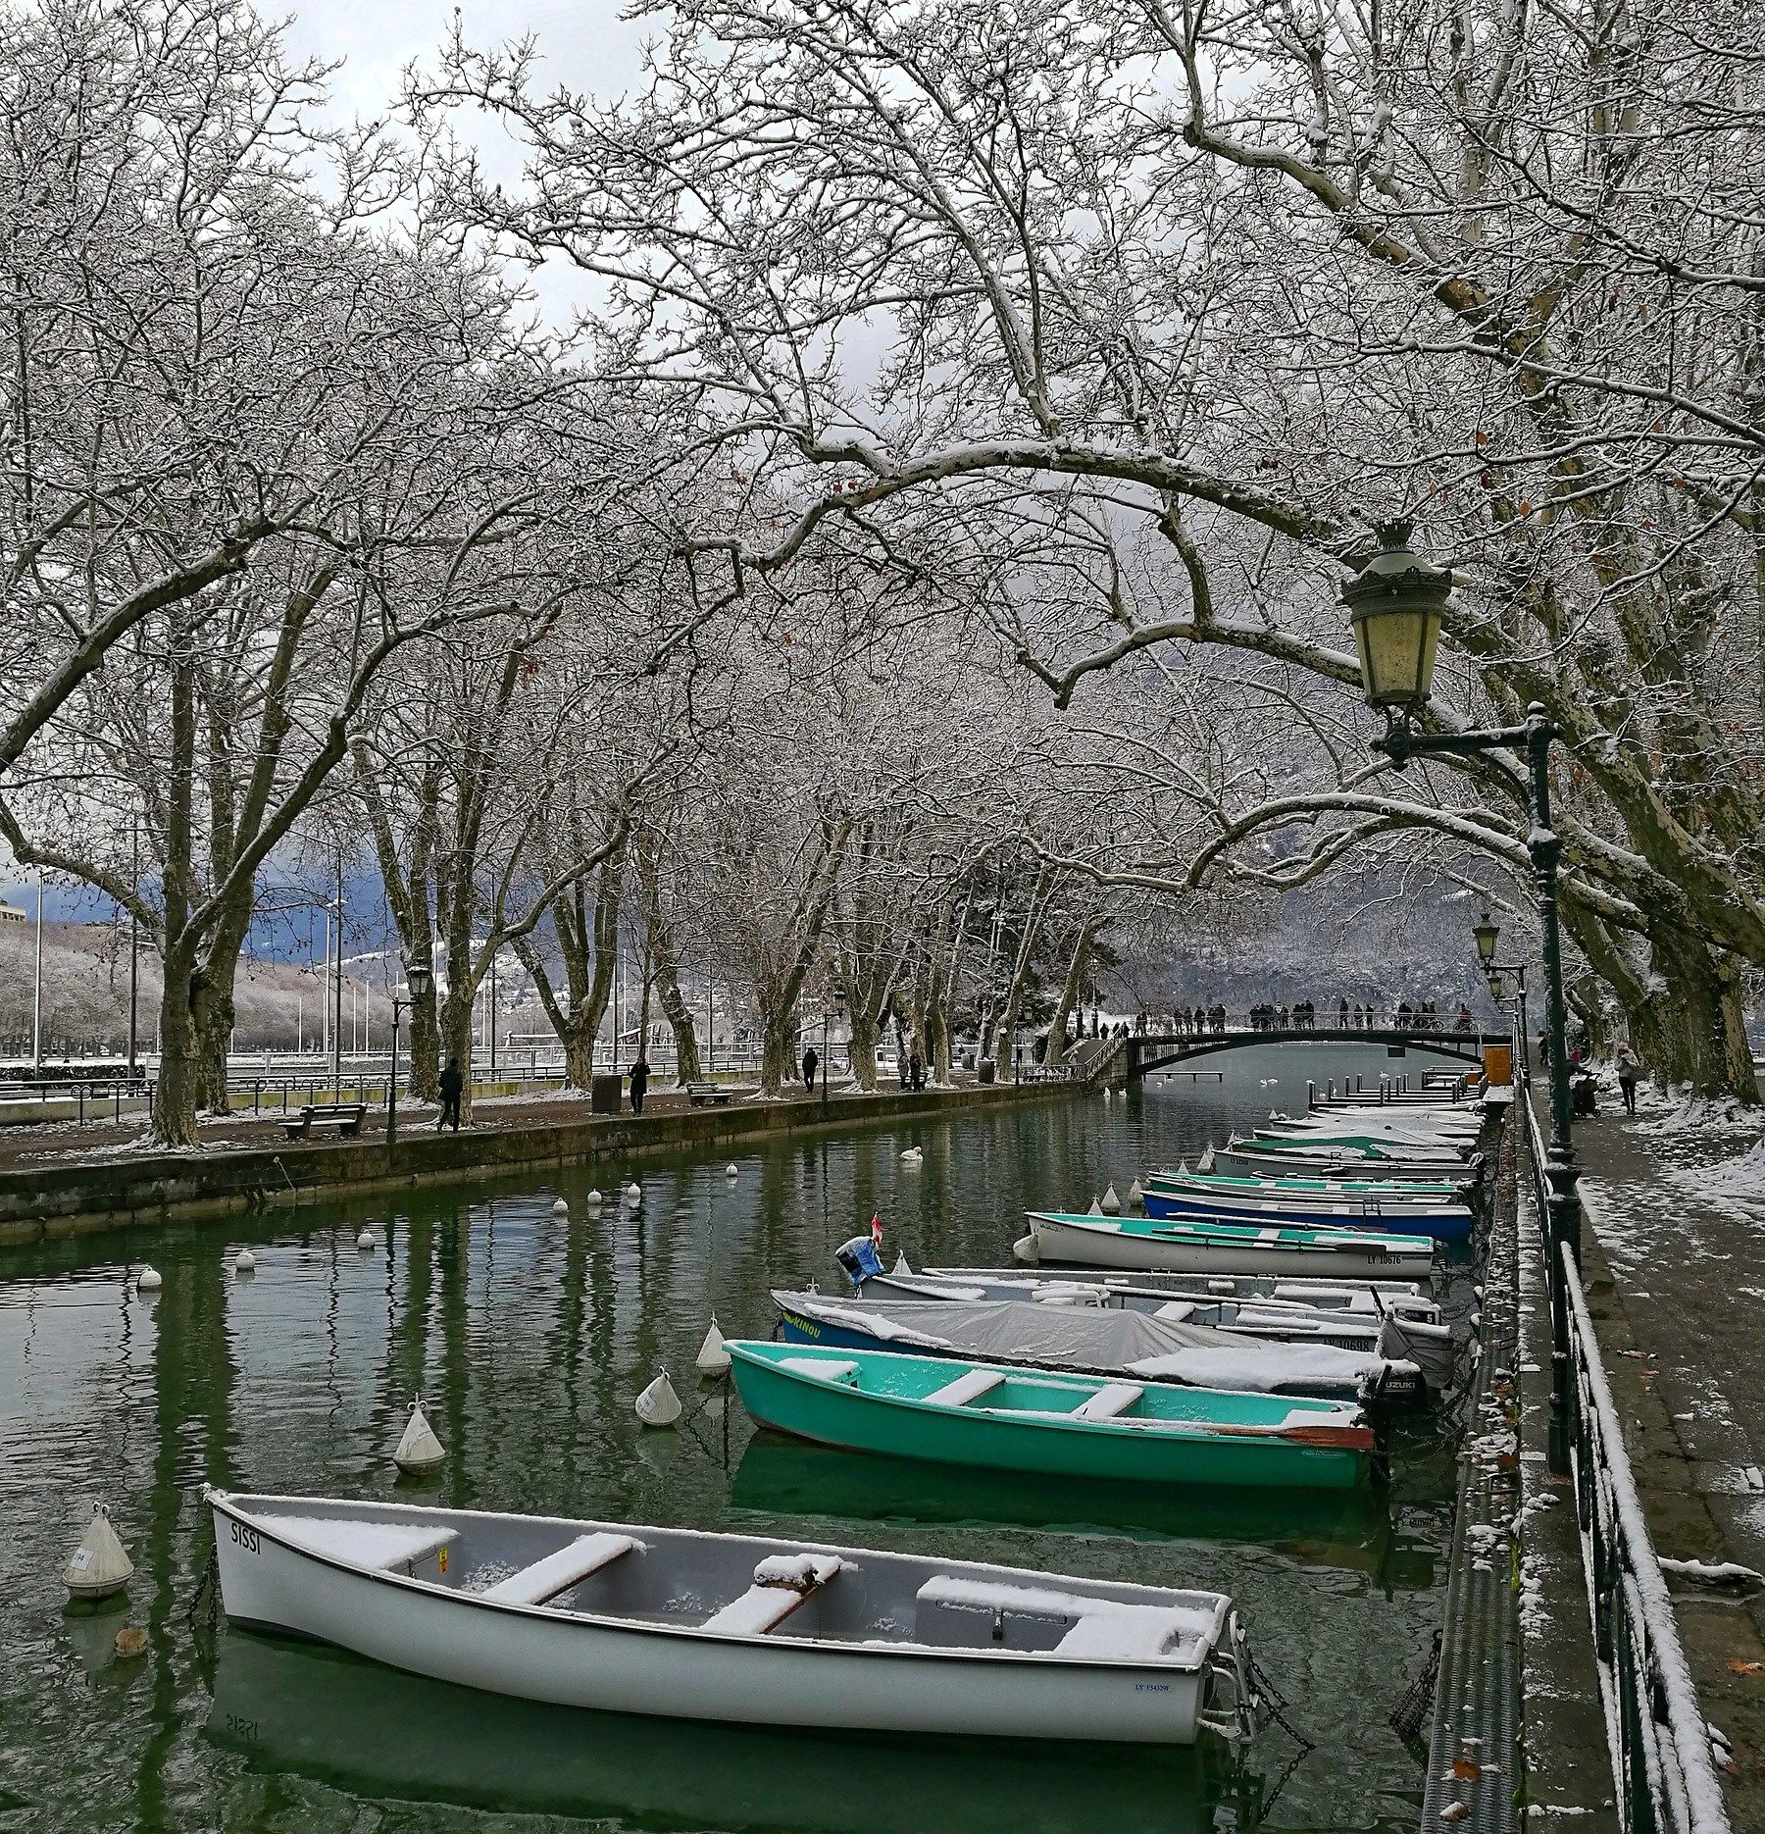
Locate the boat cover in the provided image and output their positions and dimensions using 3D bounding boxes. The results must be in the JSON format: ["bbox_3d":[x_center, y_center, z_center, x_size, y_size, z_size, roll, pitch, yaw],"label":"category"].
[{"bbox_3d":[1.430,3.423,14.852,5.000,0.500,1.600,-1,-4,20],"label":"boat cover"}]

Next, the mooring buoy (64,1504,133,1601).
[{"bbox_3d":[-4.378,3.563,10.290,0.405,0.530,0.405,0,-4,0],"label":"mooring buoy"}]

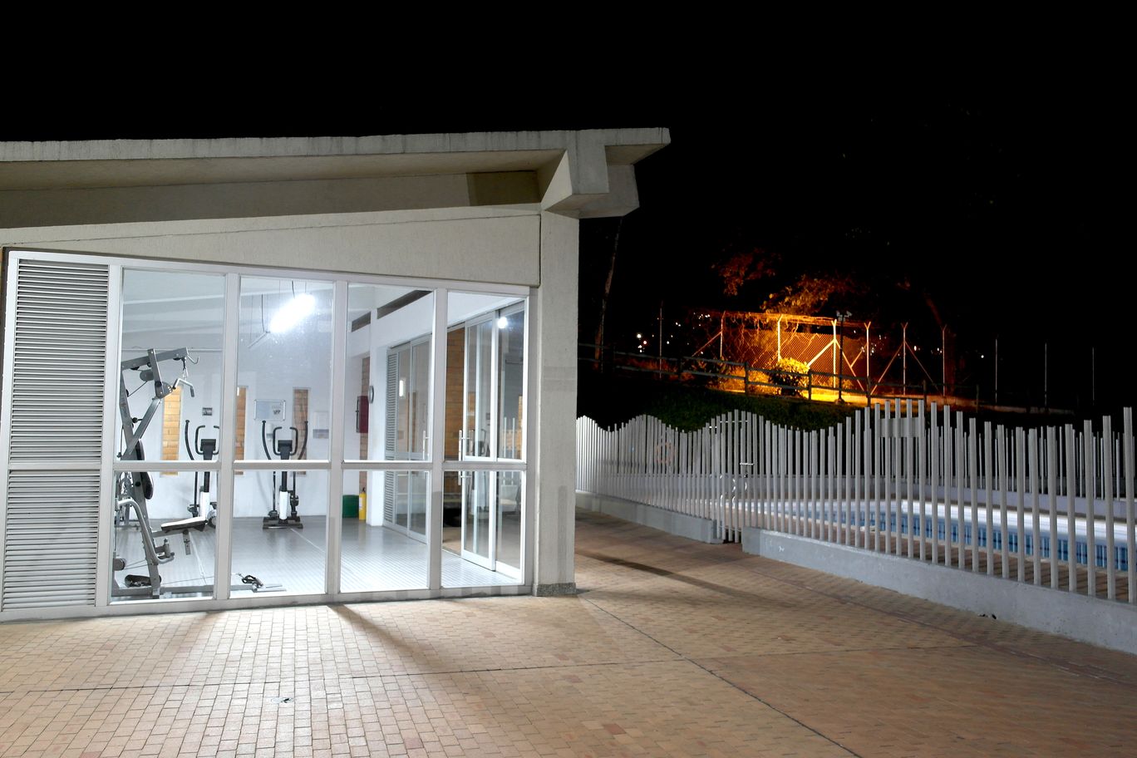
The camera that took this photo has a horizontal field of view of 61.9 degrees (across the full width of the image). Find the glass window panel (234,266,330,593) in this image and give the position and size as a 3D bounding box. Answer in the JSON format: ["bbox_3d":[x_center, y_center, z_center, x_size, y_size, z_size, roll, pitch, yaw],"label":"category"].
[{"bbox_3d":[-2.356,0.471,7.826,0.747,2.616,0.055,2,-3,-21],"label":"glass window panel"}]

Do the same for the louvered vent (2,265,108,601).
[{"bbox_3d":[-3.958,0.420,7.335,0.633,2.682,0.091,2,-3,-20],"label":"louvered vent"}]

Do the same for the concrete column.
[{"bbox_3d":[-0.161,0.236,8.844,0.382,3.474,0.404,2,-3,-20],"label":"concrete column"}]

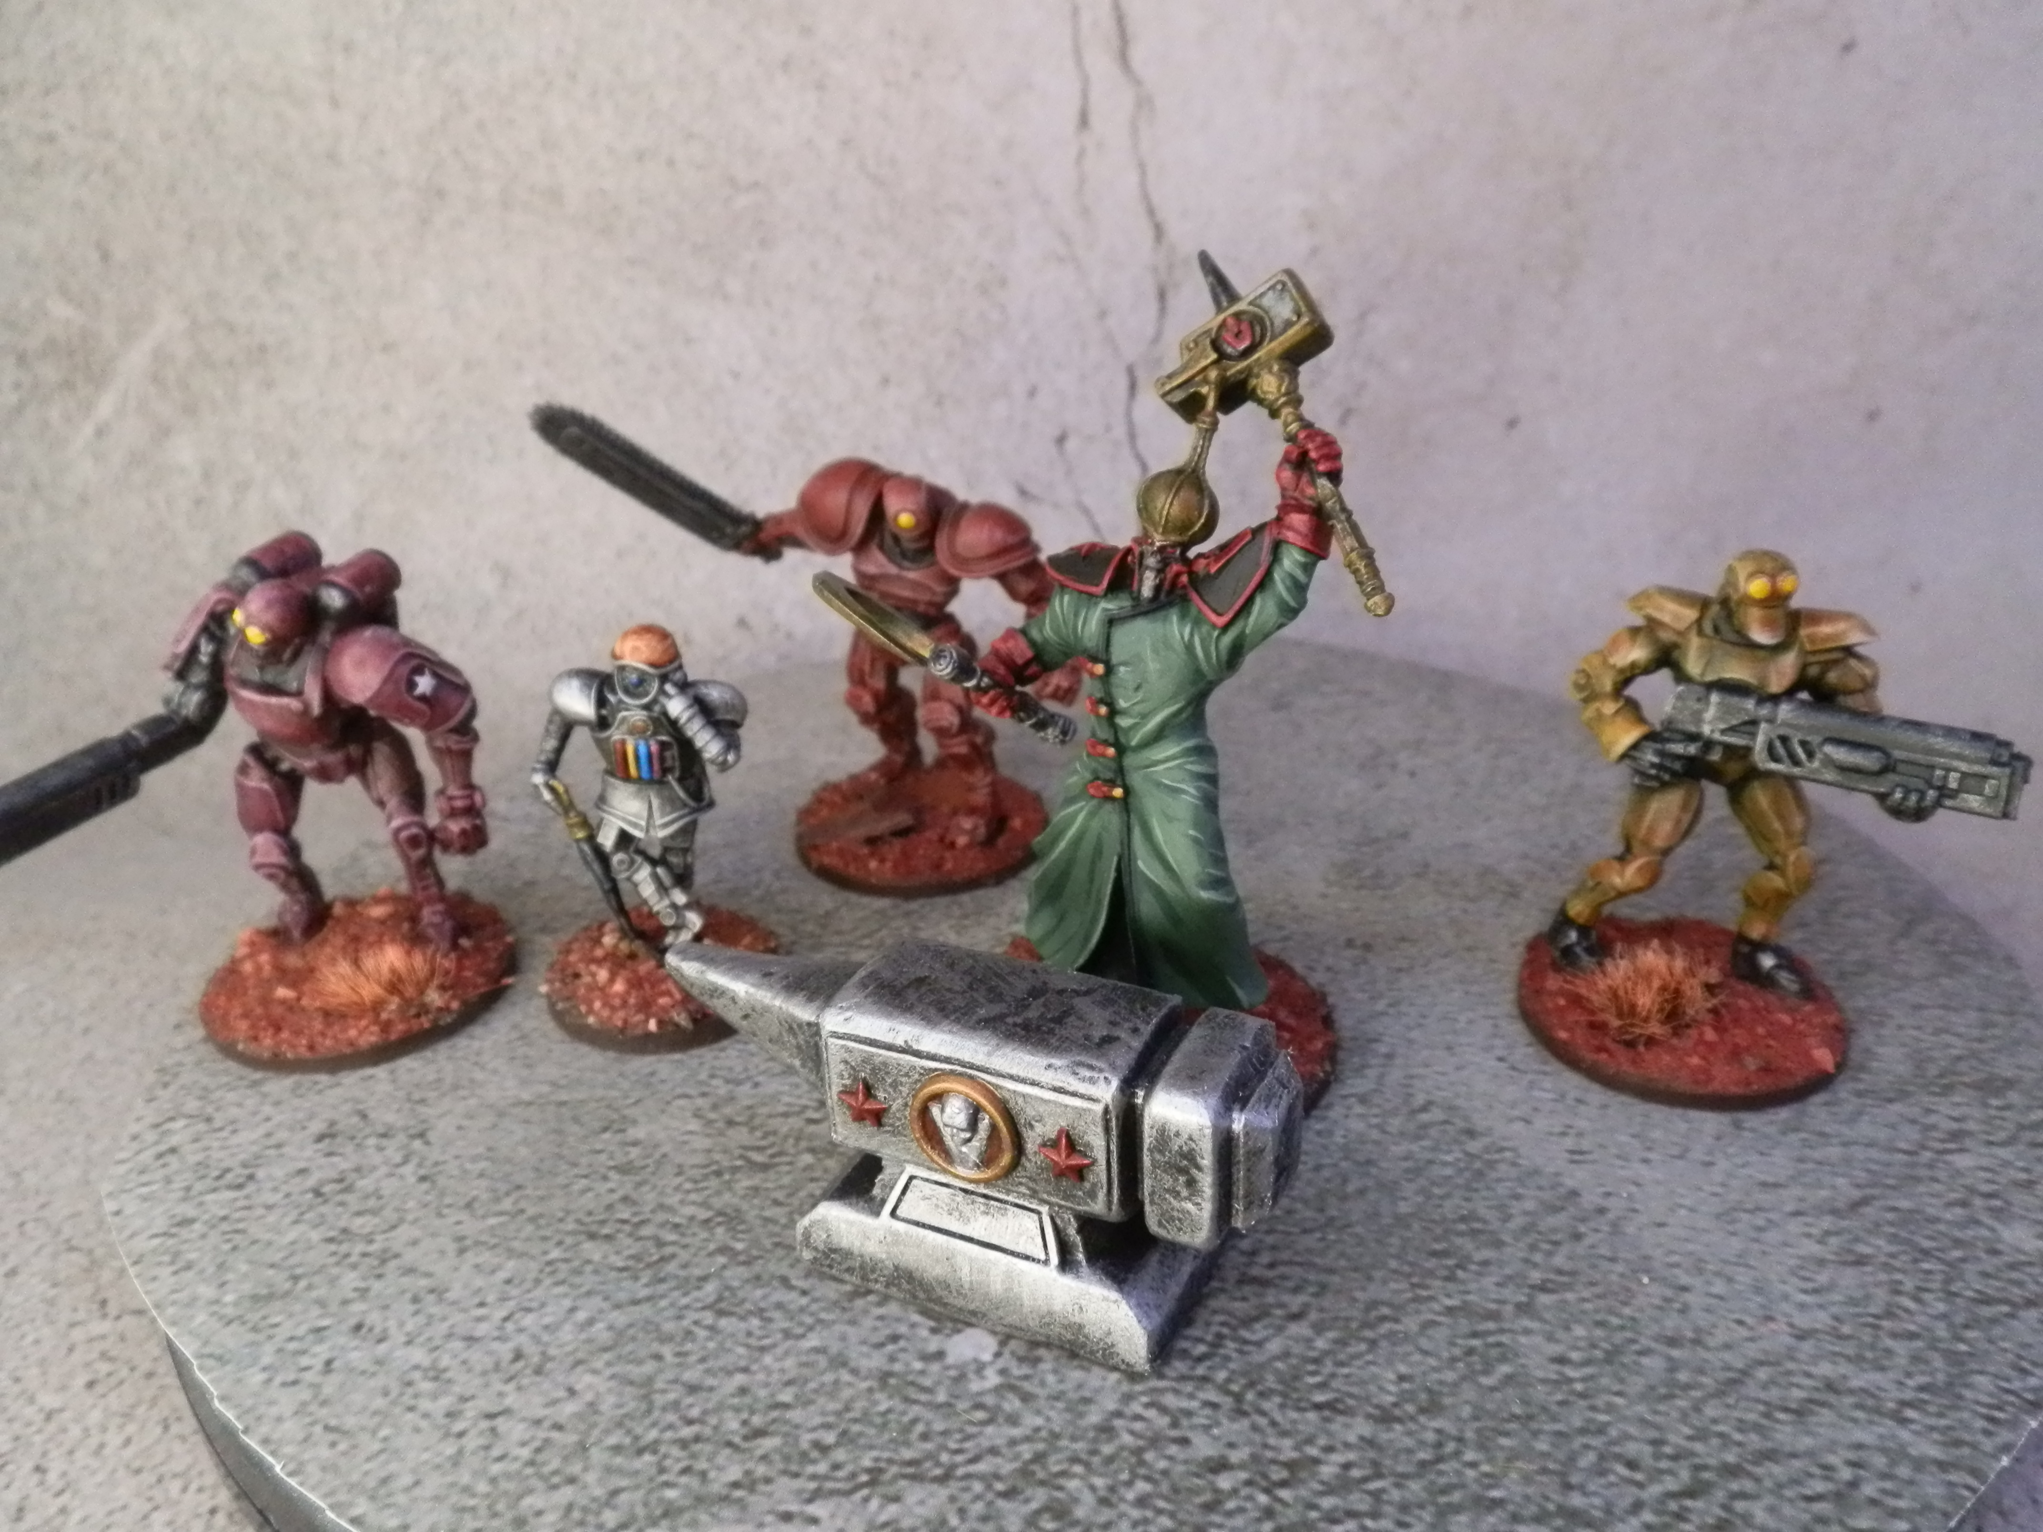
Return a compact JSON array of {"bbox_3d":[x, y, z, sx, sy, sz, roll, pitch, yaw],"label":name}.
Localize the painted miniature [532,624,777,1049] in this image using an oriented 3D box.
[{"bbox_3d":[-0.037,0.005,0.166,0.024,0.041,0.024,-3,25,-5],"label":"painted miniature"}]

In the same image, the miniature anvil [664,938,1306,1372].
[{"bbox_3d":[-0.005,0.029,0.135,0.056,0.024,0.017,10,27,21],"label":"miniature anvil"}]

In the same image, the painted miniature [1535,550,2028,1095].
[{"bbox_3d":[0.070,0.003,0.158,0.037,0.051,0.031,4,26,9],"label":"painted miniature"}]

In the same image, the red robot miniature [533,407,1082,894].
[{"bbox_3d":[-0.023,-0.015,0.194,0.060,0.054,0.032,-2,25,-4],"label":"red robot miniature"}]

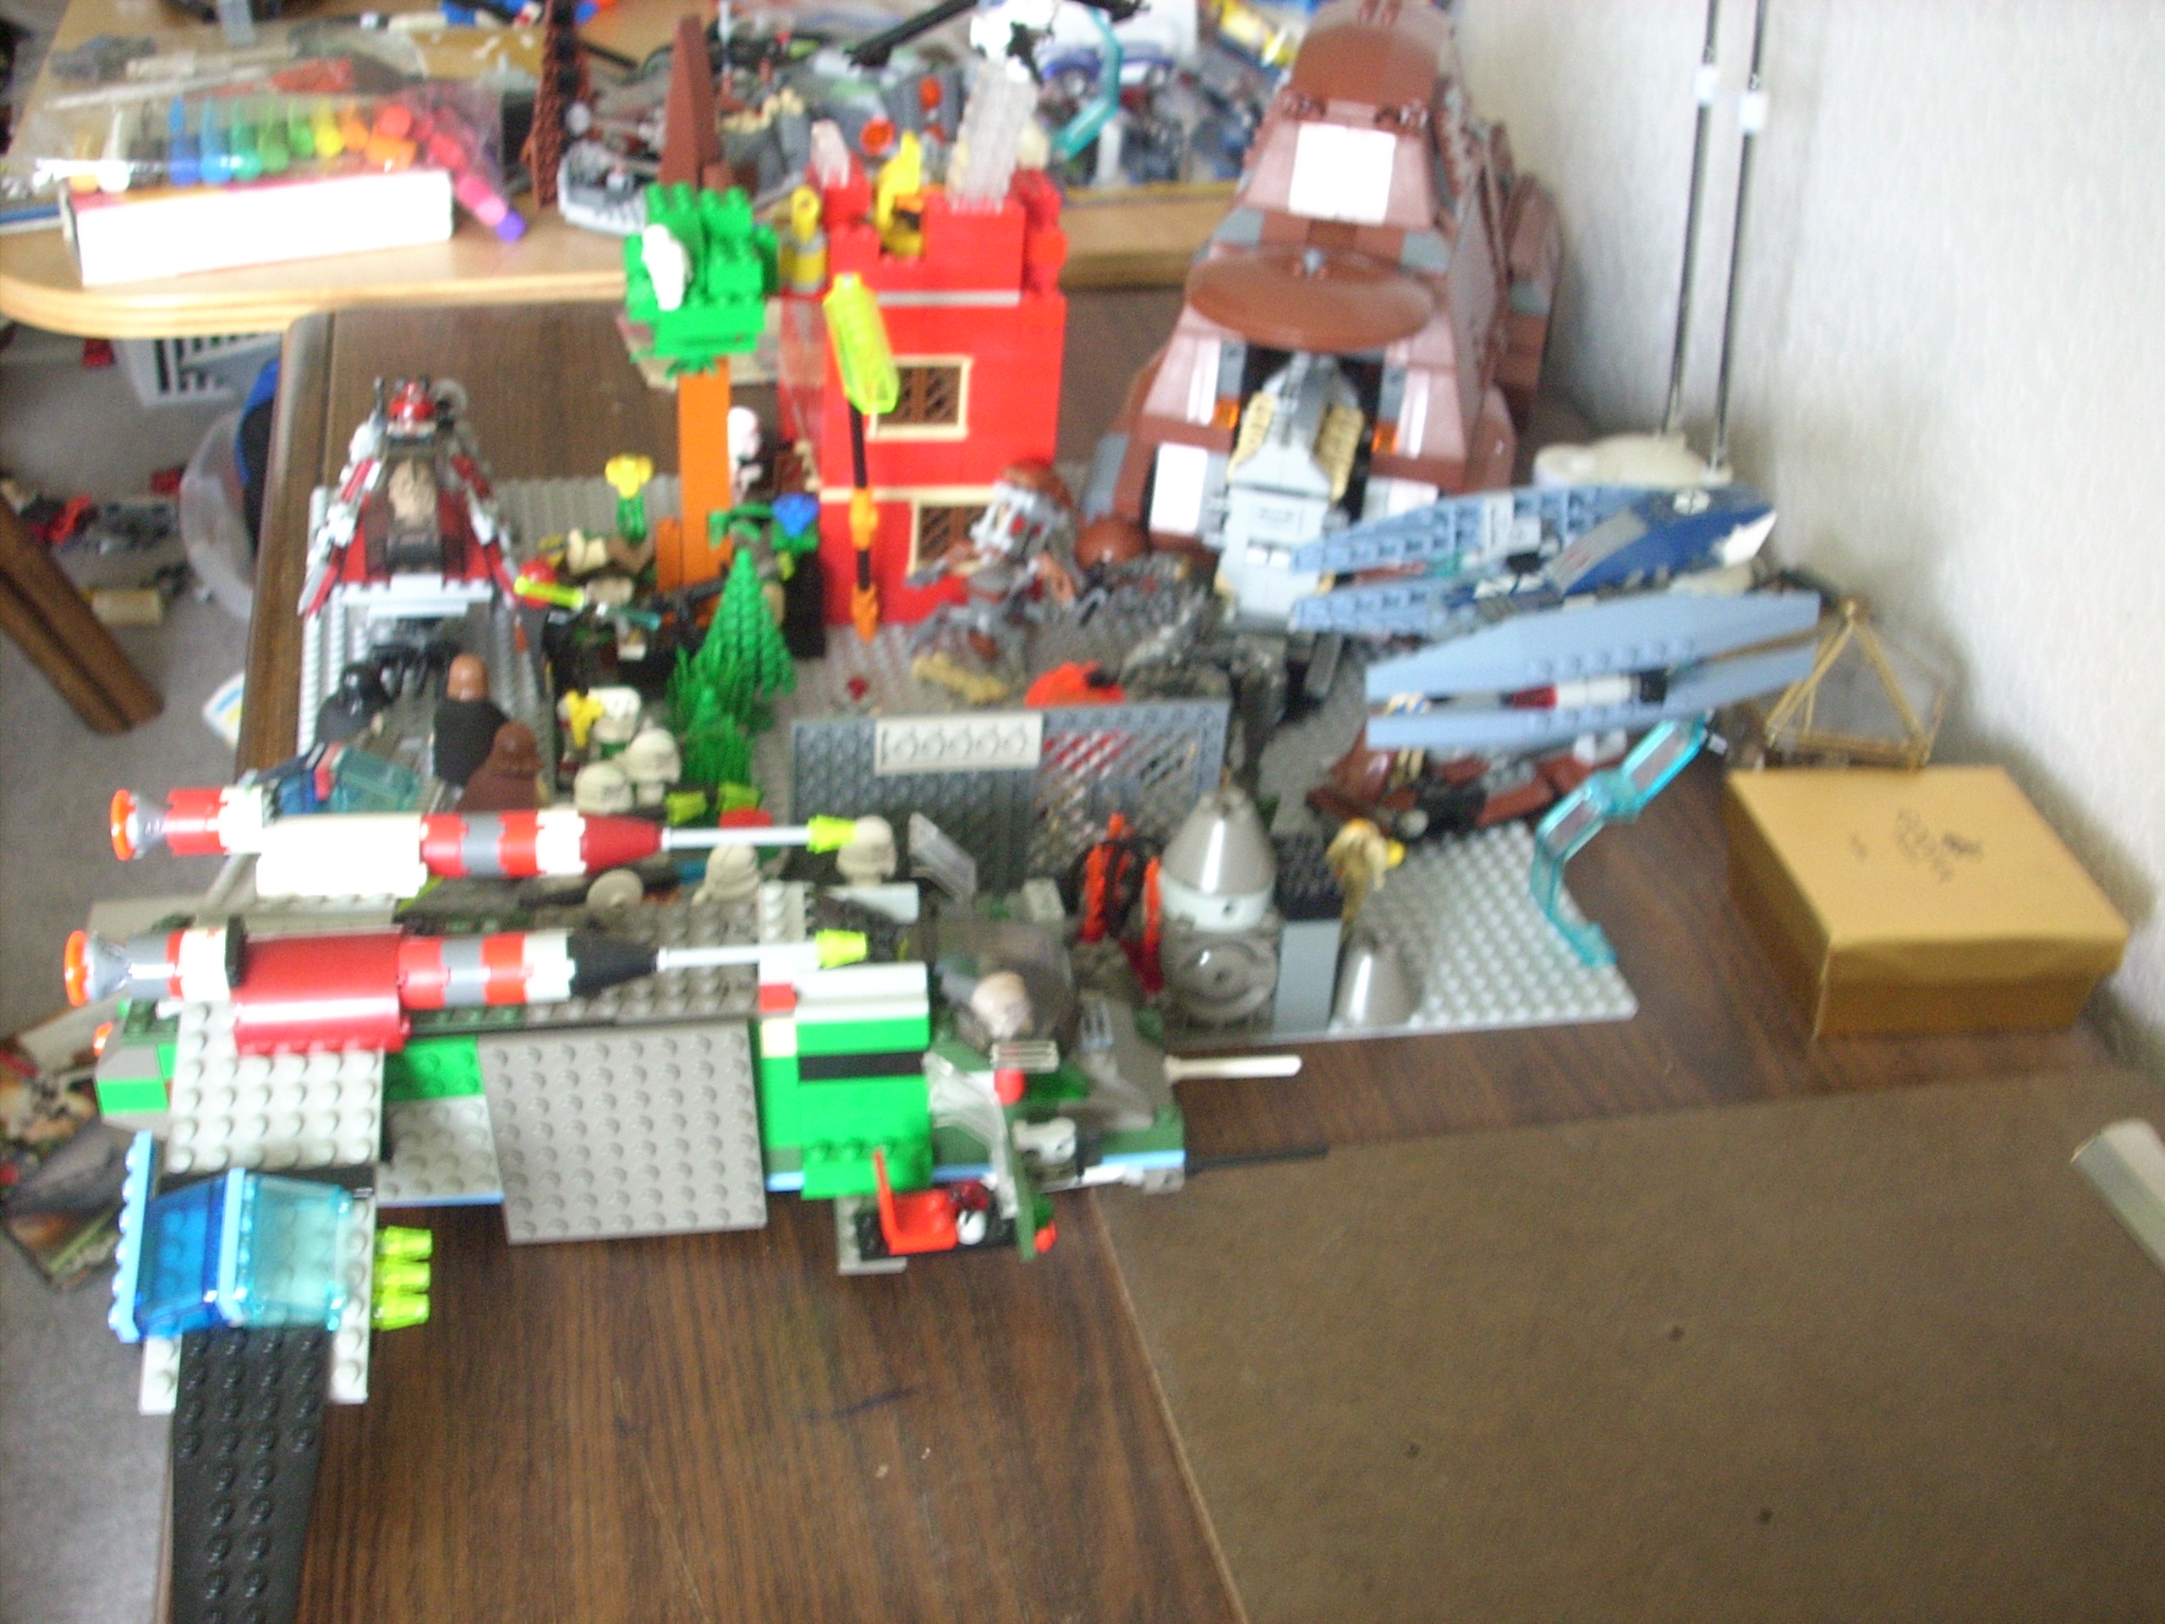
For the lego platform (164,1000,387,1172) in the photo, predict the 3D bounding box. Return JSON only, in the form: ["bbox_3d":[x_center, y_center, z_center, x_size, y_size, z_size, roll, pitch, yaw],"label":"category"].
[{"bbox_3d":[-0.187,0.063,0.671,0.048,0.005,0.048,-3,54,-4],"label":"lego platform"}]

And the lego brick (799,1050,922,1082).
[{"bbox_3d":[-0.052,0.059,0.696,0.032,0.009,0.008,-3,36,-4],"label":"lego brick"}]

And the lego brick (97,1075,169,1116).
[{"bbox_3d":[-0.225,0.064,0.684,0.016,0.010,0.009,-3,36,-4],"label":"lego brick"}]

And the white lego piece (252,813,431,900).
[{"bbox_3d":[-0.183,0.009,0.717,0.040,0.017,0.030,-3,13,-4],"label":"white lego piece"}]

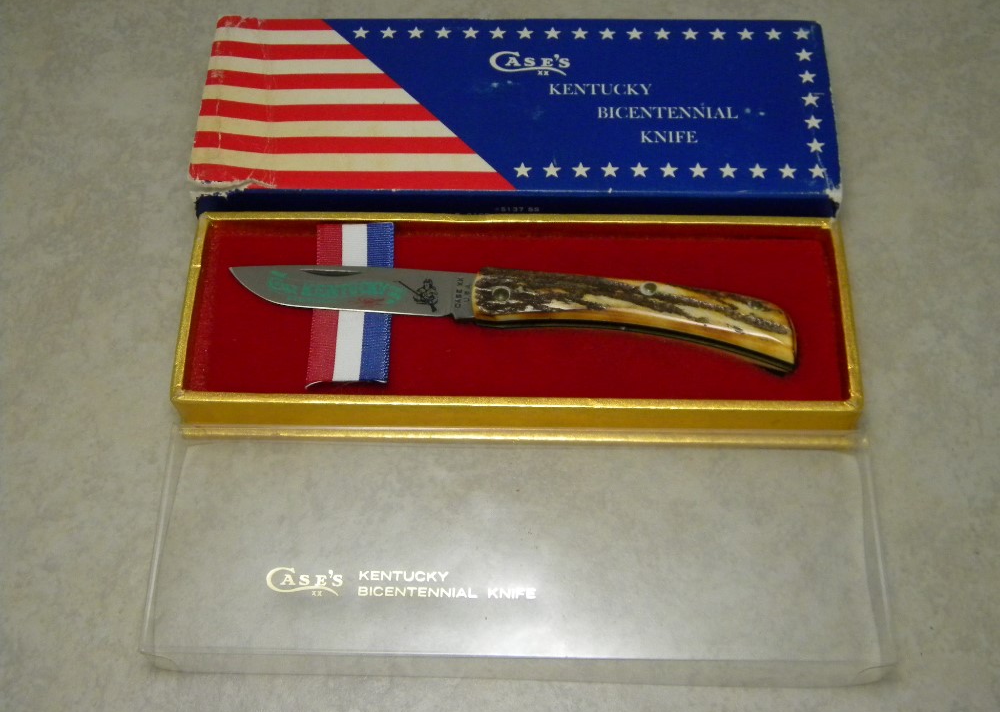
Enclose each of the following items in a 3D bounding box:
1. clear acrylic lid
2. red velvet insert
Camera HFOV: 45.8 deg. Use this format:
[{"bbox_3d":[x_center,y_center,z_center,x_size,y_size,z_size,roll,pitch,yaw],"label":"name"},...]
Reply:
[{"bbox_3d":[0.005,0.051,0.319,0.193,0.015,0.065,1,64,1],"label":"clear acrylic lid"},{"bbox_3d":[0.005,-0.011,0.341,0.183,0.011,0.056,1,64,1],"label":"red velvet insert"}]

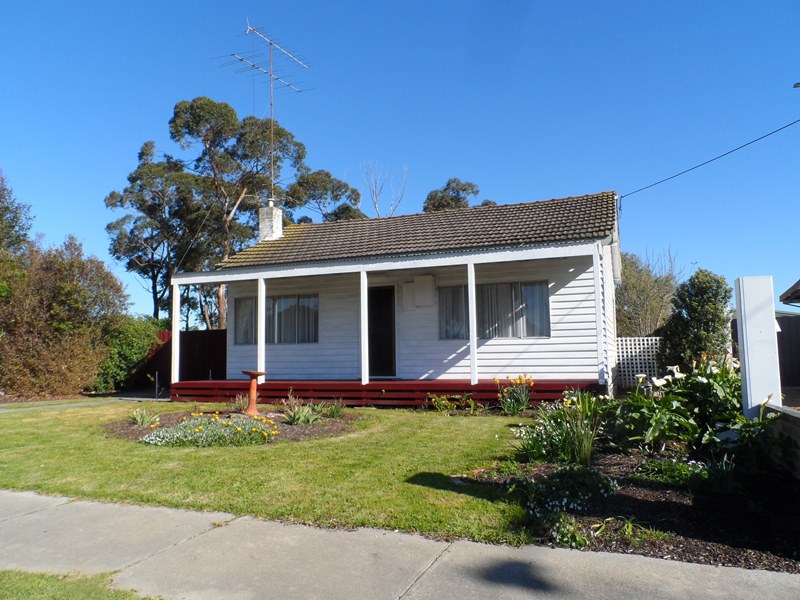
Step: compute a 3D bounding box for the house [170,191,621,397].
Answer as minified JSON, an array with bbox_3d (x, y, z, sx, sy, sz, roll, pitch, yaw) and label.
[{"bbox_3d":[0.583,-0.142,14.615,9.550,5.130,7.900,-3,-6,22],"label":"house"}]

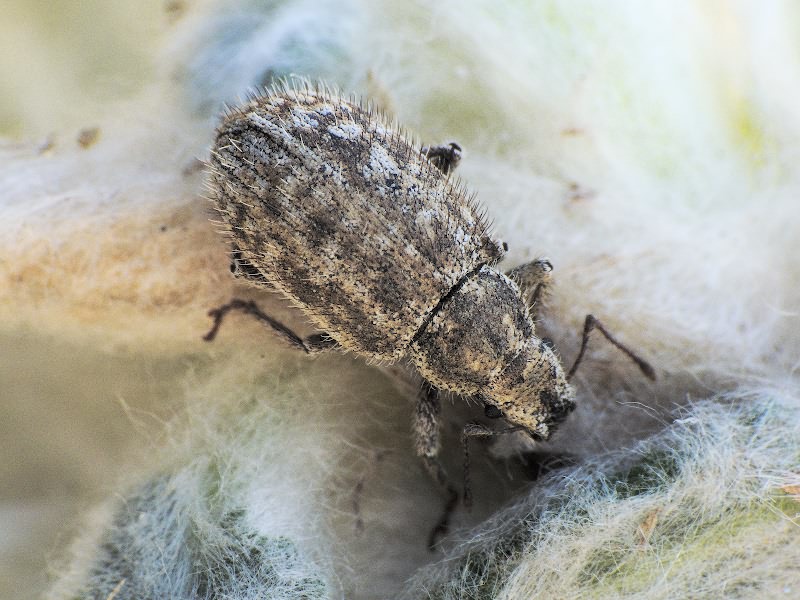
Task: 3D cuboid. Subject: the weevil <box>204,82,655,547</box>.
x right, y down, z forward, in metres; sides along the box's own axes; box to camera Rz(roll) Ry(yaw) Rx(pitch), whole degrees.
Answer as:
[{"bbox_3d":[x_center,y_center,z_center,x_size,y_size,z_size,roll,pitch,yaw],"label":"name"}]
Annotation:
[{"bbox_3d":[0.000,0.000,0.097,0.008,0.003,0.004,44,67,0],"label":"weevil"}]

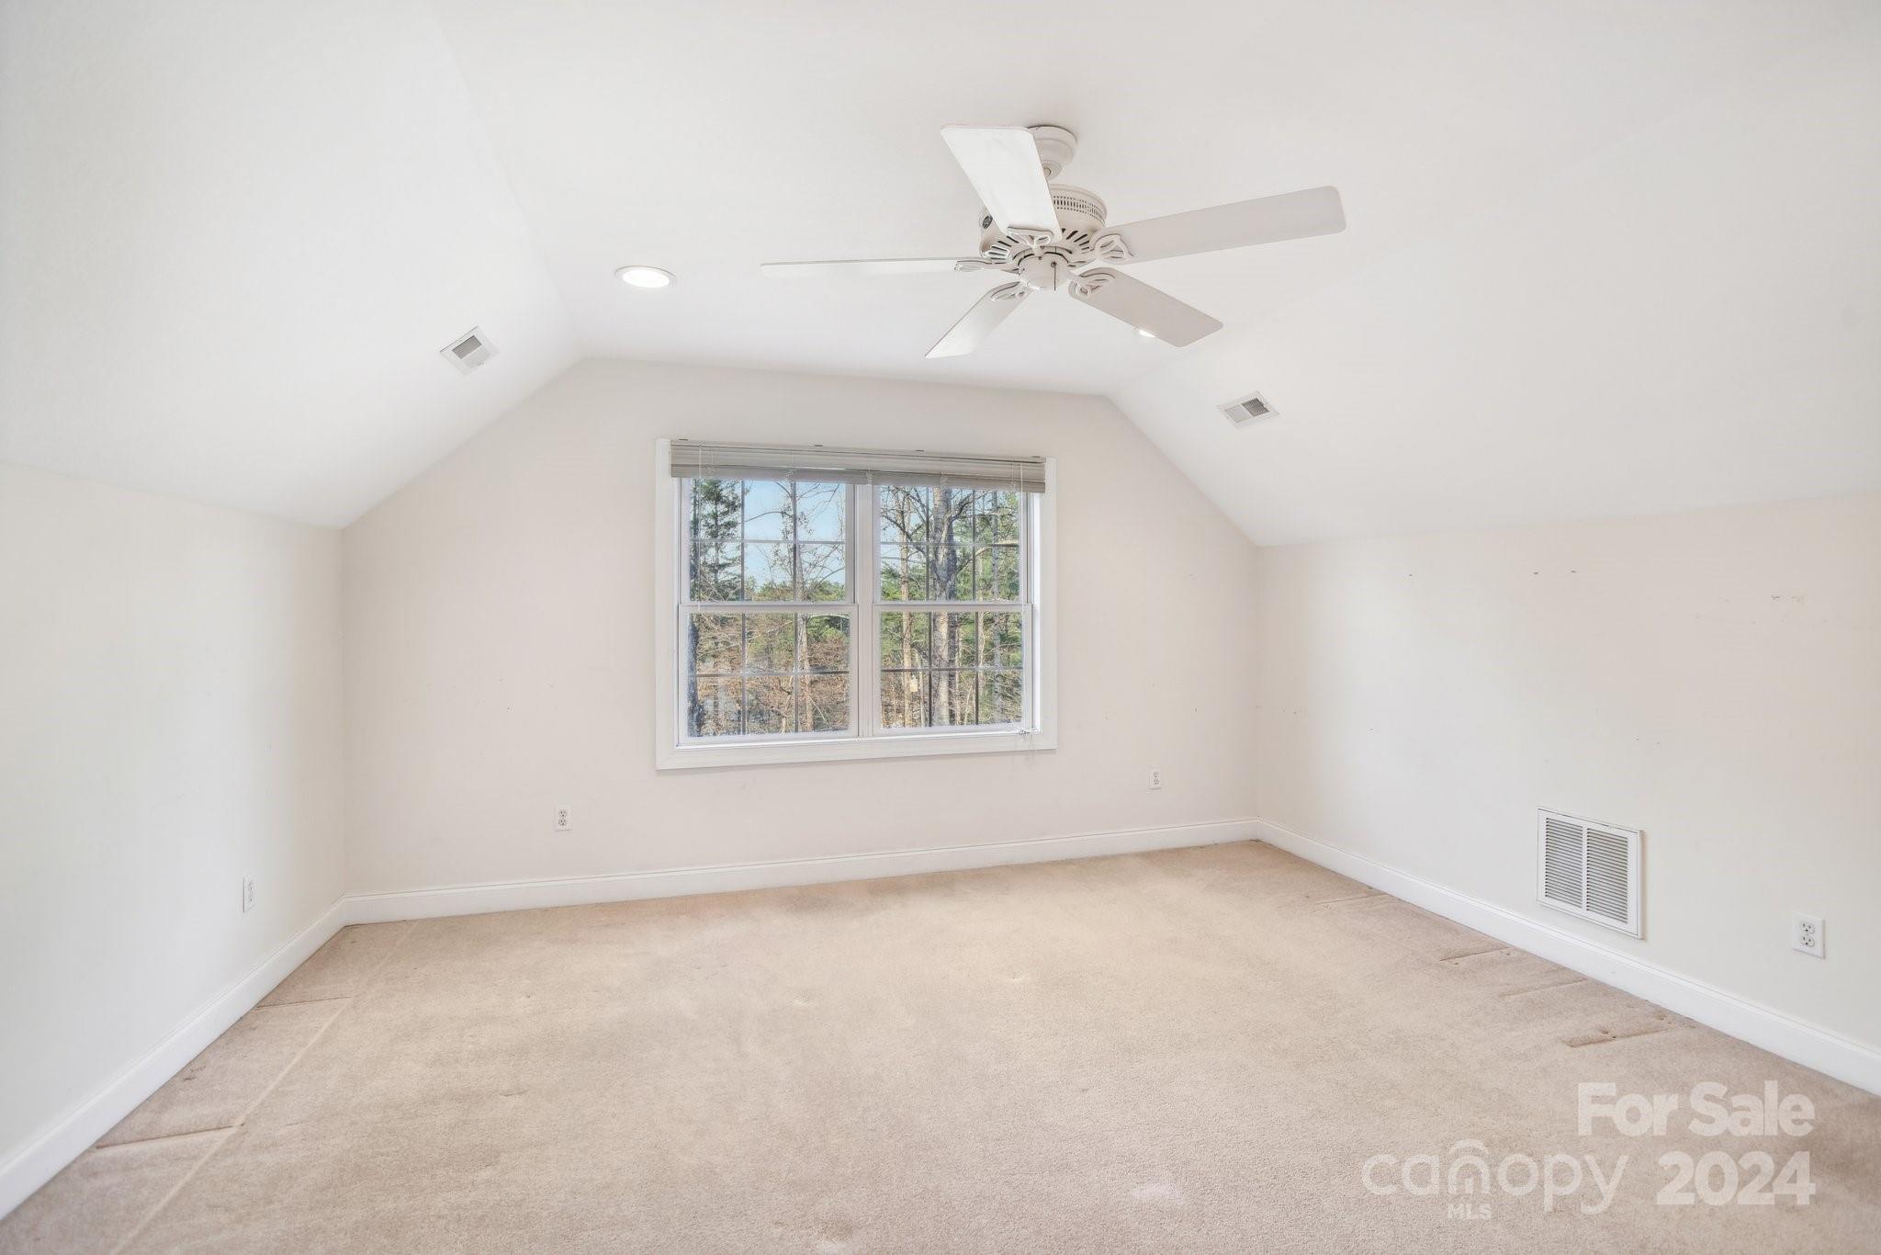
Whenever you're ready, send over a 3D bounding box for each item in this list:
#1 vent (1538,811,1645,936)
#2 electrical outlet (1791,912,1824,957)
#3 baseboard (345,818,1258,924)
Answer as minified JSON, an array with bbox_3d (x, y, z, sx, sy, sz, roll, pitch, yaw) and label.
[{"bbox_3d":[2.359,0.883,2.863,0.024,0.368,0.362,0,1,-16],"label":"vent"},{"bbox_3d":[2.531,0.895,2.285,0.010,0.115,0.071,0,1,-16],"label":"electrical outlet"},{"bbox_3d":[-0.316,1.189,3.932,4.577,0.117,0.020,0,1,-16],"label":"baseboard"}]

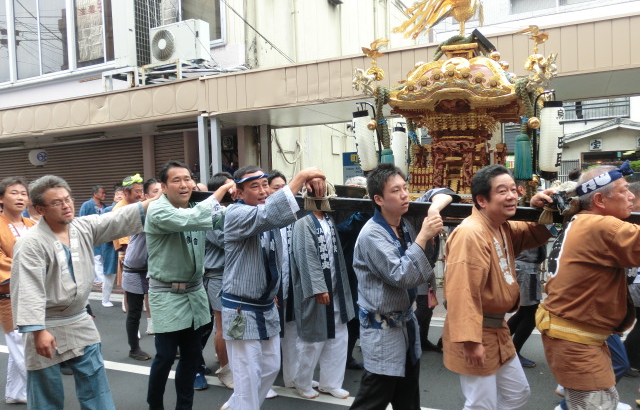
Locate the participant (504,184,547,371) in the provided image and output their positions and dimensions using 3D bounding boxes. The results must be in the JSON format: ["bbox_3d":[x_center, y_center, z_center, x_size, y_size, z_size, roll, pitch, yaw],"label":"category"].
[{"bbox_3d":[1.702,0.520,4.263,0.500,1.620,0.500,-1,2,22],"label":"participant"}]

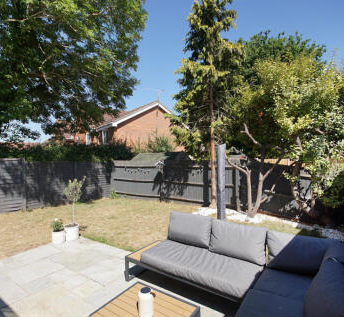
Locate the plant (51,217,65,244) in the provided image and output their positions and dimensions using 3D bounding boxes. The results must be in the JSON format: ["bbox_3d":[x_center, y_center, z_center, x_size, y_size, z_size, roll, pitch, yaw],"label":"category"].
[{"bbox_3d":[-2.430,1.540,4.250,0.295,0.520,0.295,0,-2,0],"label":"plant"}]

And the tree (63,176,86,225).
[{"bbox_3d":[-2.180,0.965,4.470,0.490,1.080,0.480,0,-2,0],"label":"tree"}]

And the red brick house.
[{"bbox_3d":[-4.800,-1.350,20.000,11.000,7.400,8.500,1,-2,-29],"label":"red brick house"}]

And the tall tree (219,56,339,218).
[{"bbox_3d":[3.360,-0.660,6.200,3.800,5.060,3.200,0,-2,0],"label":"tall tree"}]

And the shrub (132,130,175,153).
[{"bbox_3d":[-1.100,0.250,12.000,2.600,3.600,2.200,0,-2,0],"label":"shrub"}]

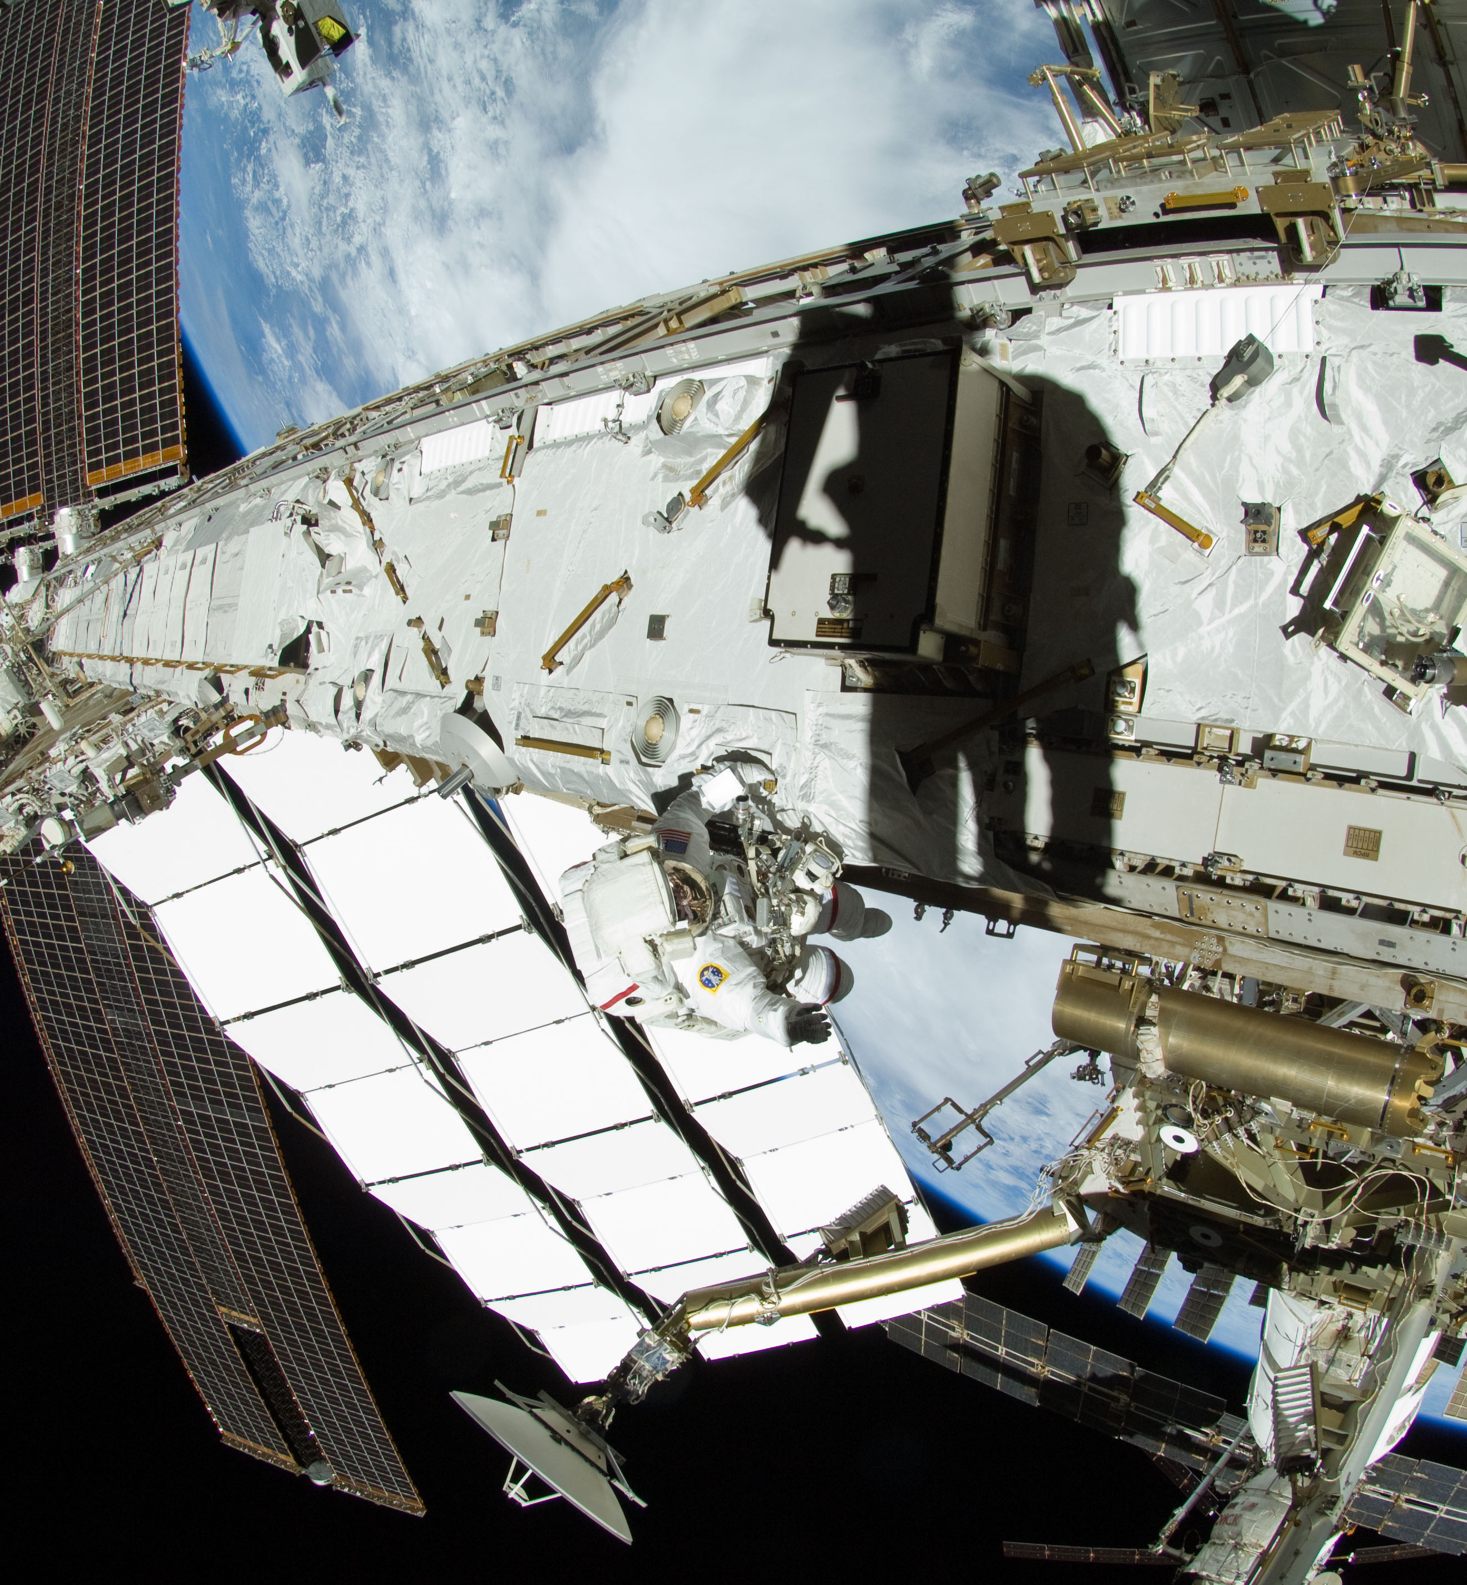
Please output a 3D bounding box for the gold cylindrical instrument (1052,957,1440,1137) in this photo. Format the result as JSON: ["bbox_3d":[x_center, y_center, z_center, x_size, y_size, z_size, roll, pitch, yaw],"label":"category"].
[{"bbox_3d":[2.973,1.503,5.939,1.980,0.510,0.510,11,172,38],"label":"gold cylindrical instrument"}]

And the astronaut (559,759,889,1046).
[{"bbox_3d":[0.060,0.455,4.120,0.950,1.400,1.050,-7,94,31],"label":"astronaut"}]

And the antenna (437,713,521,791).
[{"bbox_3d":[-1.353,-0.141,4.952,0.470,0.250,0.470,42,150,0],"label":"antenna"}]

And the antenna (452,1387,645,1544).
[{"bbox_3d":[-1.450,5.187,7.701,1.770,0.620,1.770,32,149,11],"label":"antenna"}]

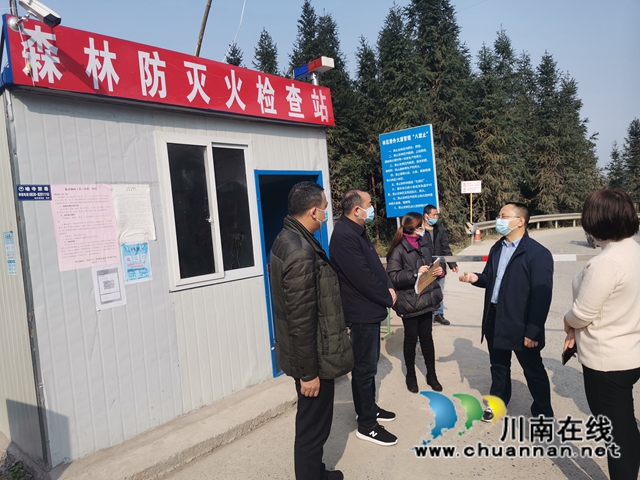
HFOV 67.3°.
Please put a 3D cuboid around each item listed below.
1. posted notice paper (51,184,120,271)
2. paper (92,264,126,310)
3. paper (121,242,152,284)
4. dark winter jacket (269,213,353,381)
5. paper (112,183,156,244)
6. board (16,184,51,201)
[{"bbox_3d":[-1.654,-0.095,3.419,0.008,0.593,0.417,-2,4,42],"label":"posted notice paper"},{"bbox_3d":[-1.539,0.338,3.527,0.008,0.319,0.221,-2,4,42],"label":"paper"},{"bbox_3d":[-1.400,0.176,3.688,0.008,0.300,0.210,-2,4,42],"label":"paper"},{"bbox_3d":[-0.058,0.296,2.520,0.360,0.790,0.520,-5,3,-15],"label":"dark winter jacket"},{"bbox_3d":[-1.415,-0.205,3.686,0.008,0.435,0.296,-2,4,42],"label":"paper"},{"bbox_3d":[-1.881,-0.311,3.176,0.008,0.103,0.198,-2,4,42],"label":"board"}]

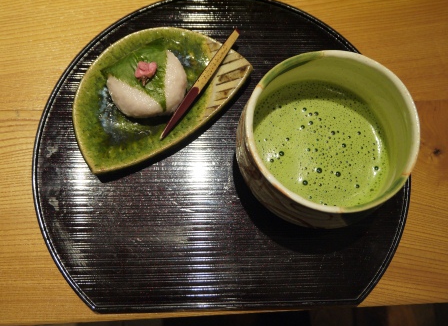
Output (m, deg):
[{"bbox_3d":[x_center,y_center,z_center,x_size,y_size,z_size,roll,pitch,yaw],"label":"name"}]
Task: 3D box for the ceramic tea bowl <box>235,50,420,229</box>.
[{"bbox_3d":[0.069,-0.013,0.317,0.117,0.080,0.117,0,76,0],"label":"ceramic tea bowl"}]

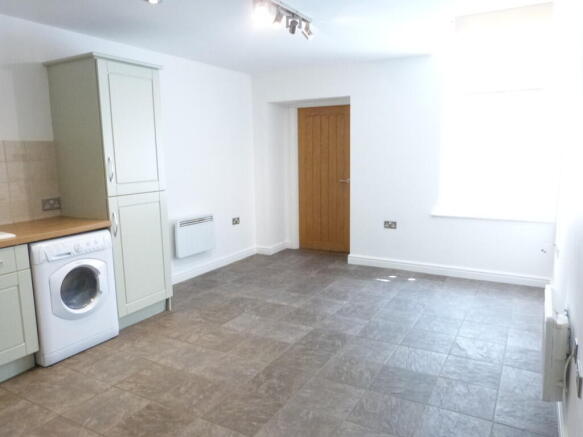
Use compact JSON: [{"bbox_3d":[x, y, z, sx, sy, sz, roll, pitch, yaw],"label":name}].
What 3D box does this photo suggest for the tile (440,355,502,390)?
[{"bbox_3d":[1.127,0.963,2.640,0.335,0.010,0.335,4,10,29],"label":"tile"}]

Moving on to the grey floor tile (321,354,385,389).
[{"bbox_3d":[0.378,0.972,2.689,0.337,0.012,0.337,4,9,29],"label":"grey floor tile"}]

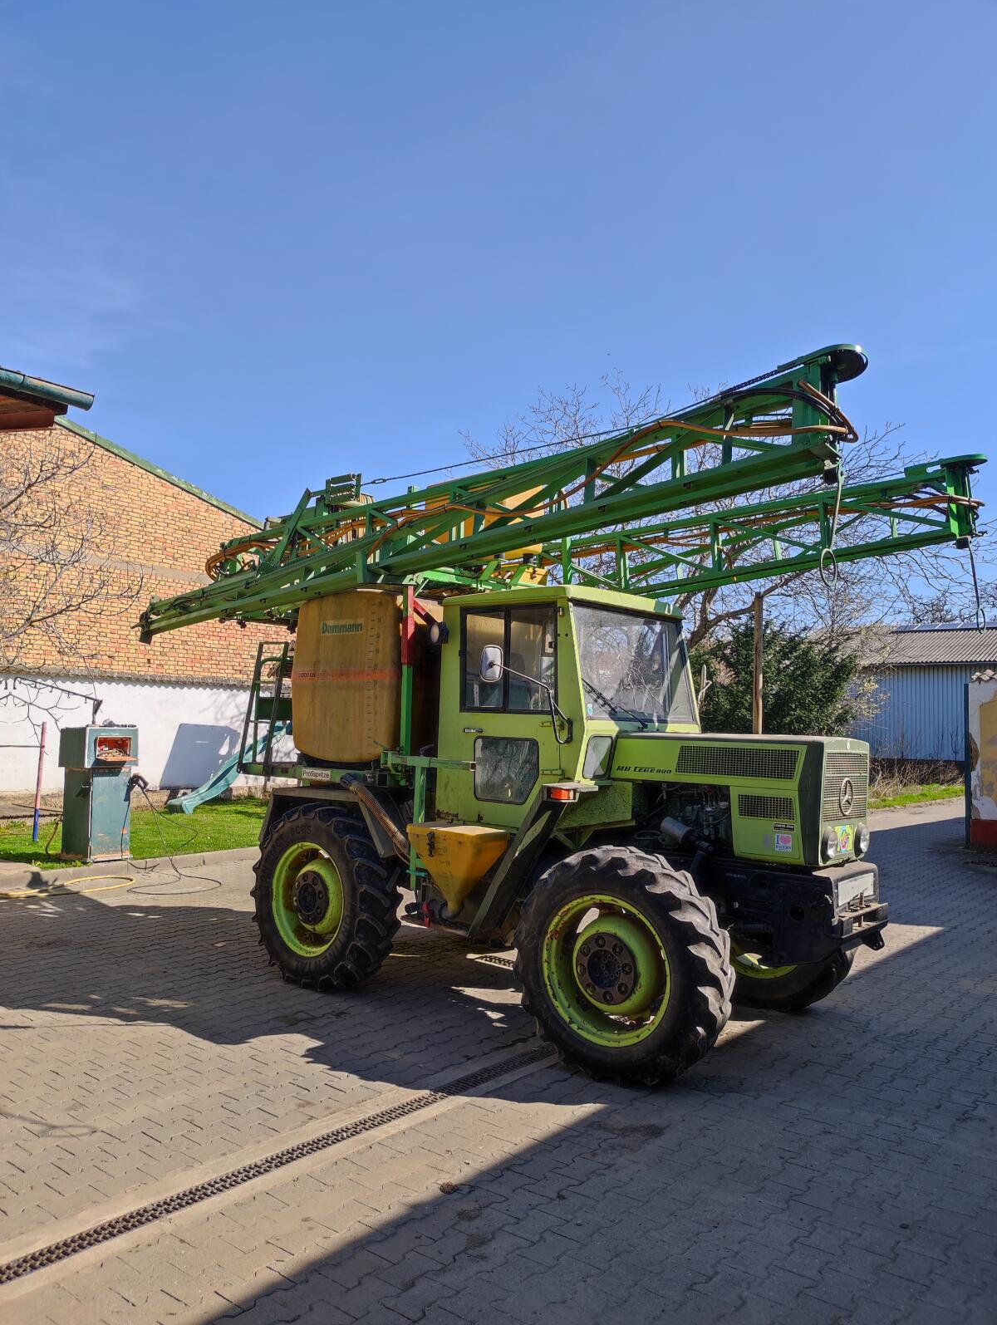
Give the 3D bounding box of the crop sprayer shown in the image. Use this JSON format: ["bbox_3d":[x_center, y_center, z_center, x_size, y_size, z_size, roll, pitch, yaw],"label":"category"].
[{"bbox_3d":[-0.025,0.429,6.805,5.950,3.580,2.500,-1,-4,40],"label":"crop sprayer"}]

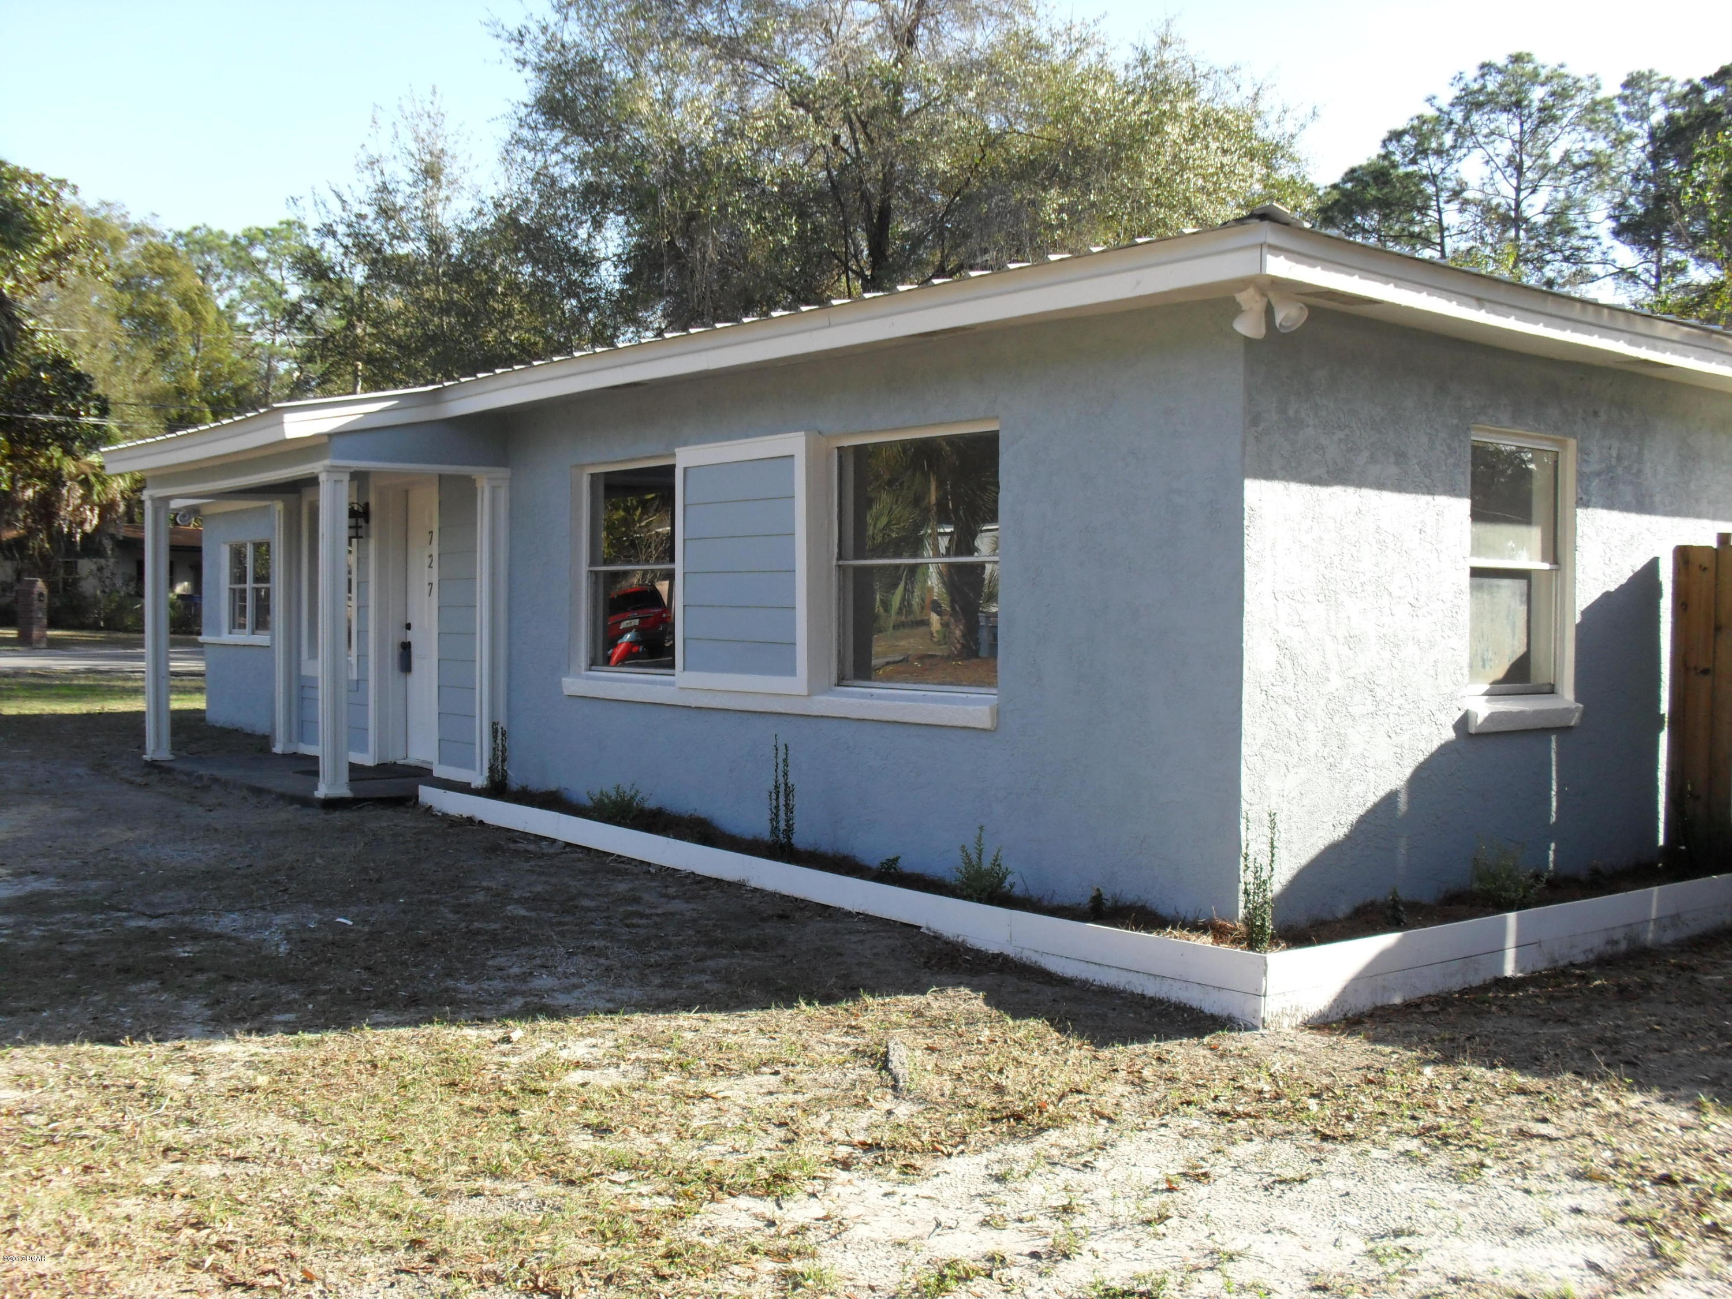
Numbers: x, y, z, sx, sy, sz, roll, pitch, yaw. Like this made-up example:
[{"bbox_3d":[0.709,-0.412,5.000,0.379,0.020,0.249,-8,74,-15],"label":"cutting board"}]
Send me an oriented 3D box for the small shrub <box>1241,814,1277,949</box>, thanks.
[{"bbox_3d":[1.421,0.843,6.340,0.132,0.505,0.132,1,1,13],"label":"small shrub"}]

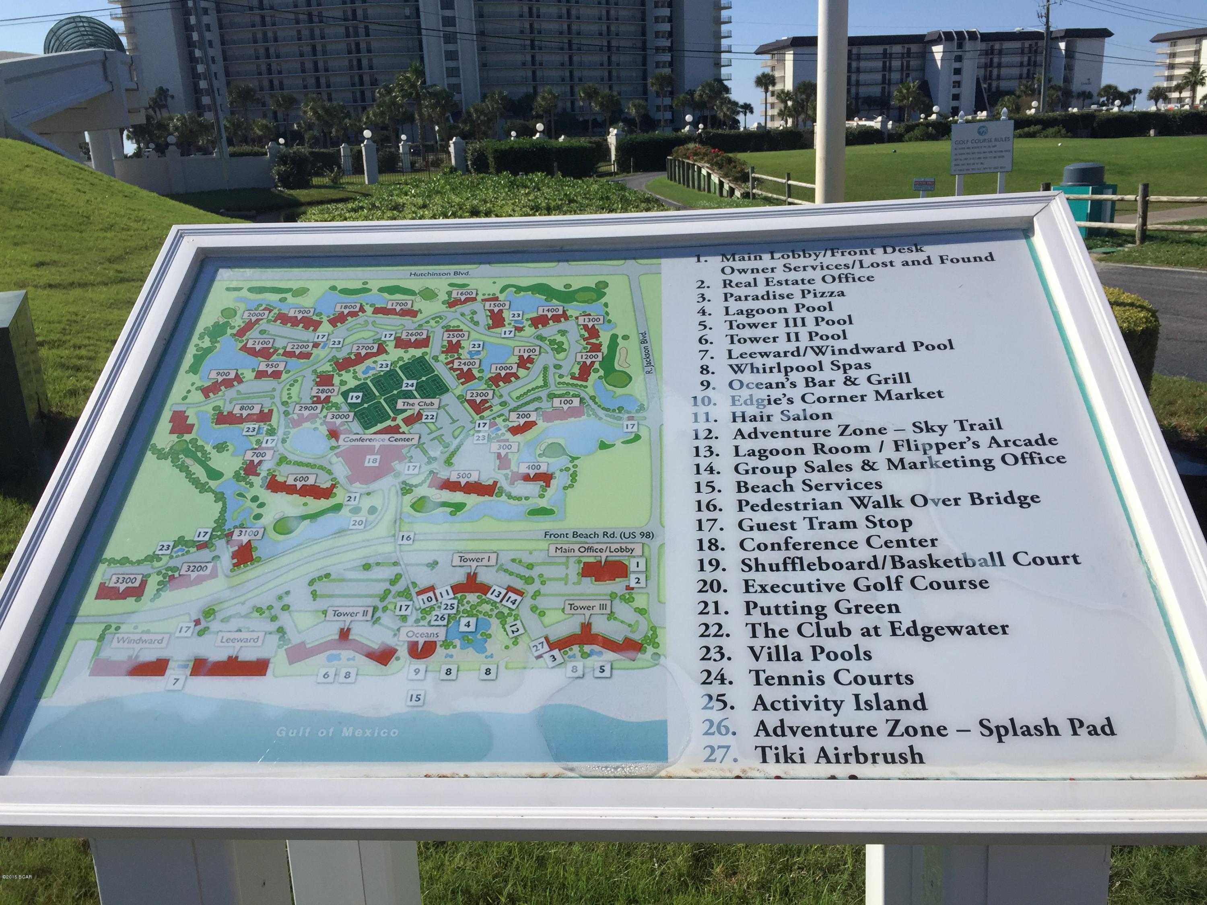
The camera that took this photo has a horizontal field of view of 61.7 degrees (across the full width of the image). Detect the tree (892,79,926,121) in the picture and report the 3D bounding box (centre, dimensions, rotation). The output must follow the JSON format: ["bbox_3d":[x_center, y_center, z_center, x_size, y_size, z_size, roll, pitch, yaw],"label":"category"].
[{"bbox_3d":[28.704,-32.988,95.000,3.380,4.020,3.380,3,18,16],"label":"tree"}]

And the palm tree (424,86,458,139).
[{"bbox_3d":[-15.236,-31.694,95.000,3.380,5.300,3.380,-5,18,-8],"label":"palm tree"}]

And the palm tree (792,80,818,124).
[{"bbox_3d":[24.640,-41.340,122.940,3.100,7.320,3.100,1,17,11],"label":"palm tree"}]

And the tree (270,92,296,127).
[{"bbox_3d":[-35.590,-35.530,111.190,3.010,7.800,3.010,-7,18,-16],"label":"tree"}]

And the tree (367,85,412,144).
[{"bbox_3d":[-18.430,-27.870,85.750,3.520,6.470,3.520,-6,17,-10],"label":"tree"}]

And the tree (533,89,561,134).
[{"bbox_3d":[-6.205,-36.961,110.000,2.960,5.260,2.960,-3,17,-2],"label":"tree"}]

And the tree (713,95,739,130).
[{"bbox_3d":[14.010,-37.720,115.190,2.900,5.760,2.900,0,17,7],"label":"tree"}]

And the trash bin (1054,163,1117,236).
[{"bbox_3d":[6.859,-3.619,14.457,0.608,1.010,0.608,-13,20,-31],"label":"trash bin"}]

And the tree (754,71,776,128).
[{"bbox_3d":[20.731,-45.189,130.000,2.870,7.220,2.870,1,18,9],"label":"tree"}]

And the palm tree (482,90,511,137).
[{"bbox_3d":[-11.642,-36.654,110.000,3.170,5.260,3.170,-4,18,-5],"label":"palm tree"}]

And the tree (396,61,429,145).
[{"bbox_3d":[-16.690,-29.160,86.780,2.750,8.200,2.750,-5,17,-9],"label":"tree"}]

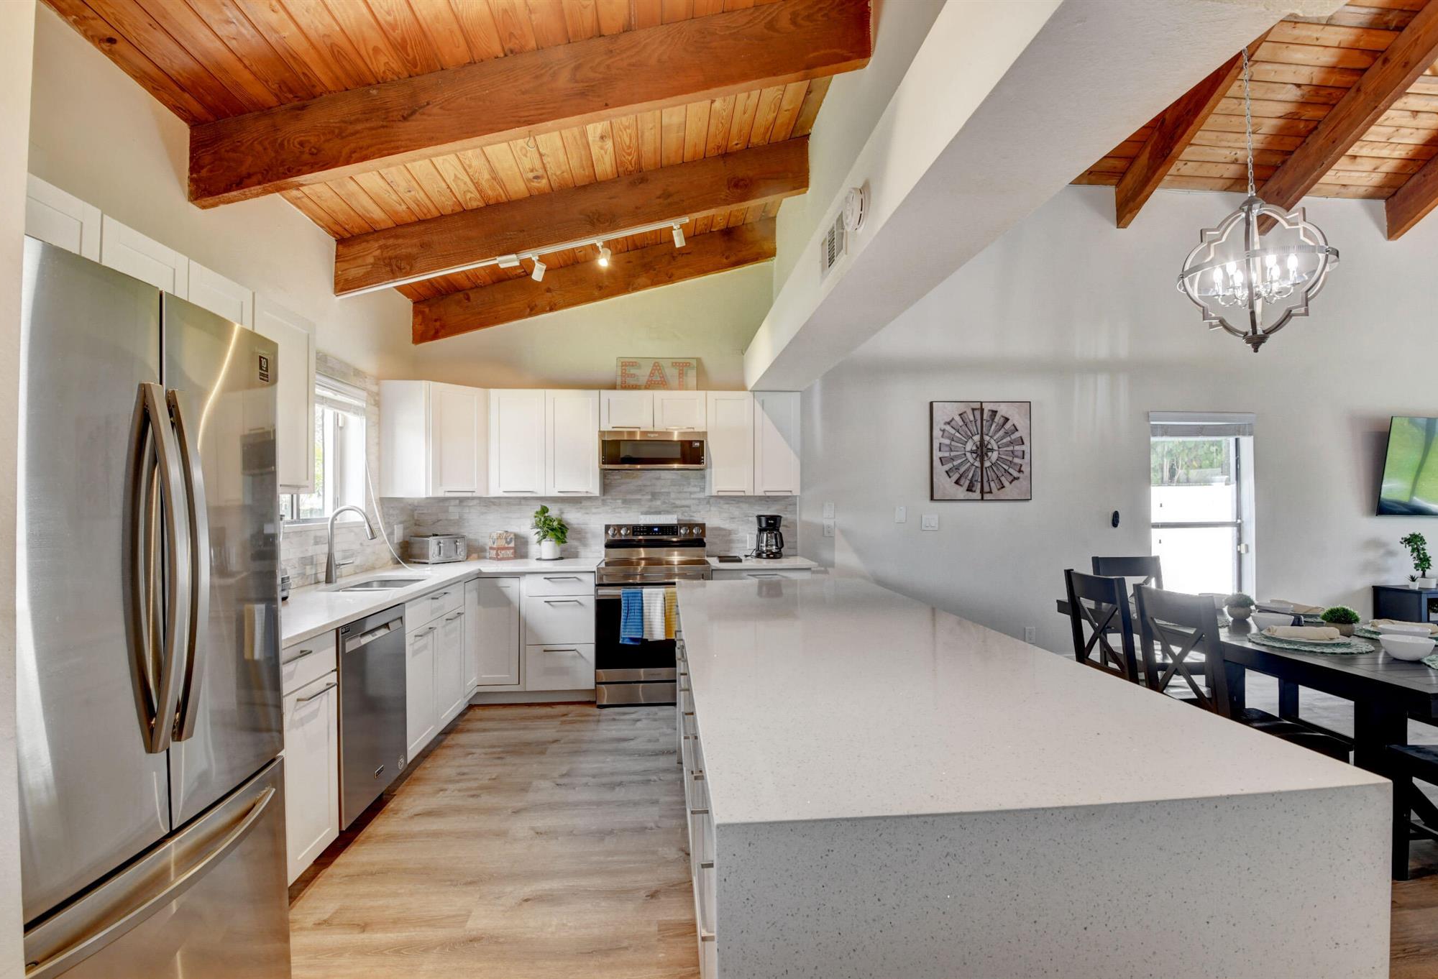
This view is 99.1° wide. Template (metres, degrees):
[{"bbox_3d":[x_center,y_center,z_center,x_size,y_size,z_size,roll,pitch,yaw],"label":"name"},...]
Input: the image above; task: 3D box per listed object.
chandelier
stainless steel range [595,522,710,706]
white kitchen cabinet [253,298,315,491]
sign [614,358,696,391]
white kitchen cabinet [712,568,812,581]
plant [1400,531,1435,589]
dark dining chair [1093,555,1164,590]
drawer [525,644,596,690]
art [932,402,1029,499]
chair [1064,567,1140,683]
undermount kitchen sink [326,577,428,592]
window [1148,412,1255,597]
[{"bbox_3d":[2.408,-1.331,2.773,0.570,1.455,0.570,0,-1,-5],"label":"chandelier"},{"bbox_3d":[-0.448,0.844,4.344,0.760,1.170,0.670,0,-1,-5],"label":"stainless steel range"},{"bbox_3d":[-1.884,-0.355,2.421,0.340,0.750,0.410,0,-1,-5],"label":"white kitchen cabinet"},{"bbox_3d":[-0.465,-0.853,4.611,0.600,0.270,0.040,0,-7,-5],"label":"sign"},{"bbox_3d":[0.269,0.980,4.441,0.675,0.870,0.590,0,-1,-5],"label":"white kitchen cabinet"},{"bbox_3d":[5.804,0.600,5.096,0.200,0.475,0.170,0,-1,-5],"label":"plant"},{"bbox_3d":[2.568,0.903,3.579,0.470,0.985,0.560,0,-1,-5],"label":"dark dining chair"},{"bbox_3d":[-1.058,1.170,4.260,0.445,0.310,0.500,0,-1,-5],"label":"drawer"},{"bbox_3d":[2.096,-0.303,4.912,0.810,0.785,0.035,0,-1,-5],"label":"art"},{"bbox_3d":[2.143,0.914,3.164,0.500,0.960,0.450,0,-1,-5],"label":"chair"},{"bbox_3d":[-1.812,0.605,3.270,0.400,0.200,0.690,0,-1,-5],"label":"undermount kitchen sink"},{"bbox_3d":[4.029,0.141,5.145,0.920,1.580,0.130,0,-1,-5],"label":"window"}]

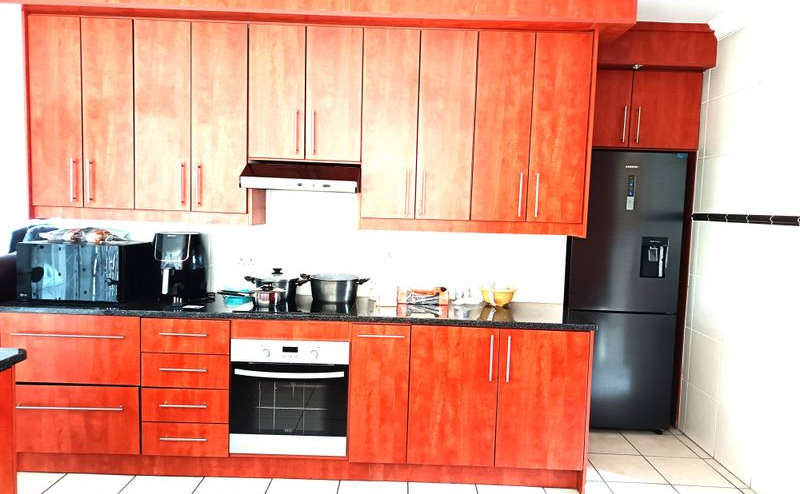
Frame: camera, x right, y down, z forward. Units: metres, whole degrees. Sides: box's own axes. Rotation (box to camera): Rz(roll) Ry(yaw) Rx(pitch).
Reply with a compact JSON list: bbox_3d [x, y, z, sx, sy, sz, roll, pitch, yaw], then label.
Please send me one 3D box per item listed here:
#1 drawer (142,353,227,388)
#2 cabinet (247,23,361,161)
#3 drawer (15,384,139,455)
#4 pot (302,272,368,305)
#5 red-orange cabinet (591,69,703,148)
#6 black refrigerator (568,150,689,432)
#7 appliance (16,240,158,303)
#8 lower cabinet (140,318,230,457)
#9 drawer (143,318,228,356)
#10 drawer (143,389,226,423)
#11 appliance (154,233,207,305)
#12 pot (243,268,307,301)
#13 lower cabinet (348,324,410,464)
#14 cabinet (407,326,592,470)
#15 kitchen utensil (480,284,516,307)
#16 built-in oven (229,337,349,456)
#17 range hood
[{"bbox_3d":[-1.080,0.608,3.023,0.439,0.177,0.500,2,4,0],"label":"drawer"},{"bbox_3d":[-0.496,-0.813,3.064,0.590,0.699,0.336,2,4,0],"label":"cabinet"},{"bbox_3d":[-1.664,0.860,3.056,0.702,0.352,0.535,2,4,0],"label":"drawer"},{"bbox_3d":[-0.361,0.246,3.161,0.375,0.140,0.270,2,4,0],"label":"pot"},{"bbox_3d":[1.498,-0.911,3.842,0.899,0.492,0.550,2,4,0],"label":"red-orange cabinet"},{"bbox_3d":[1.463,0.284,3.936,0.707,1.840,0.700,2,4,0],"label":"black refrigerator"},{"bbox_3d":[-1.710,0.128,3.075,0.538,0.305,0.407,2,4,1],"label":"appliance"},{"bbox_3d":[-1.079,0.696,3.074,0.450,0.706,0.590,2,4,0],"label":"lower cabinet"},{"bbox_3d":[-1.072,0.437,3.020,0.450,0.181,0.525,2,4,0],"label":"drawer"},{"bbox_3d":[-1.085,0.785,3.036,0.439,0.178,0.500,2,4,0],"label":"drawer"},{"bbox_3d":[-1.213,0.107,3.094,0.270,0.377,0.360,2,4,0],"label":"appliance"},{"bbox_3d":[-0.715,0.214,3.196,0.374,0.178,0.230,2,4,10],"label":"pot"},{"bbox_3d":[-0.101,0.727,3.066,0.299,0.706,0.590,2,4,0],"label":"lower cabinet"},{"bbox_3d":[0.503,0.746,3.062,0.909,0.706,0.590,2,4,0],"label":"cabinet"},{"bbox_3d":[0.556,0.294,3.141,0.205,0.104,0.205,2,4,0],"label":"kitchen utensil"},{"bbox_3d":[-0.554,0.747,3.057,0.595,0.587,0.570,2,4,0],"label":"built-in oven"},{"bbox_3d":[-0.515,-0.376,3.063,0.605,0.150,0.490,2,4,0],"label":"range hood"}]

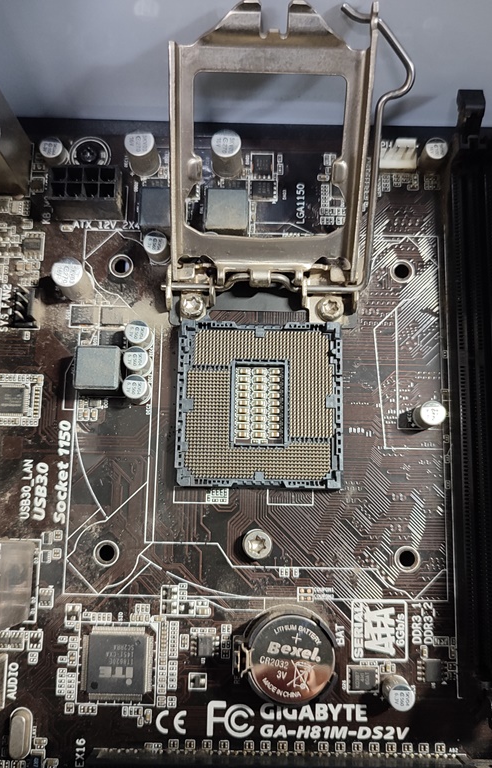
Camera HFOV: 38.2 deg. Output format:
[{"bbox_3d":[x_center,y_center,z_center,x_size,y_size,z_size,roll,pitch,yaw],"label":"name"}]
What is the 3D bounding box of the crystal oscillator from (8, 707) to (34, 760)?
[{"bbox_3d":[-0.053,0.083,0.167,0.005,0.004,0.011,1,80,0],"label":"crystal oscillator"}]

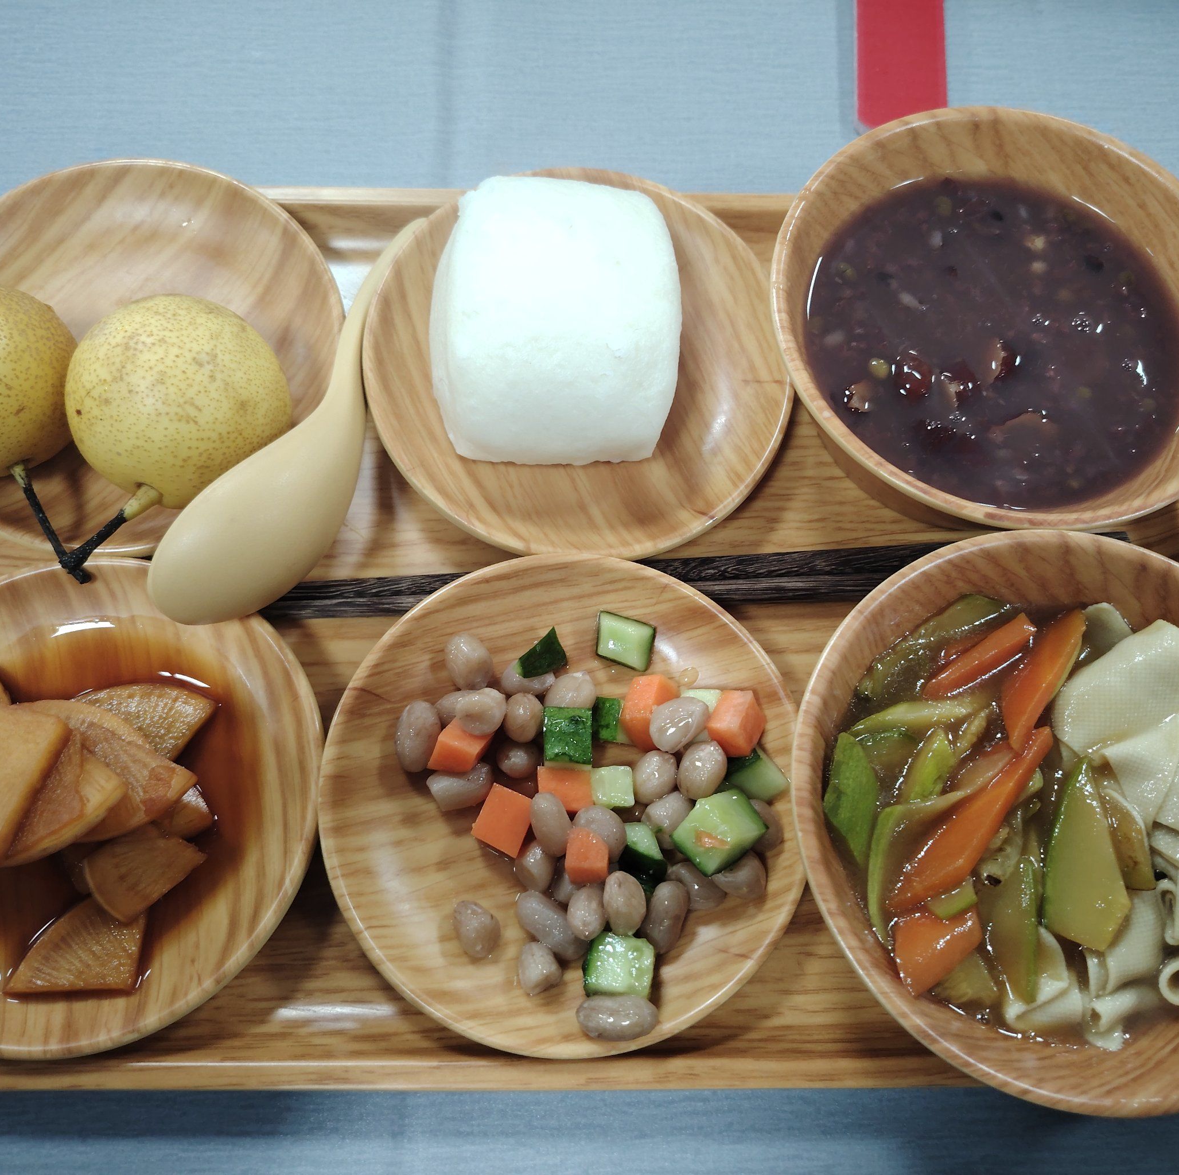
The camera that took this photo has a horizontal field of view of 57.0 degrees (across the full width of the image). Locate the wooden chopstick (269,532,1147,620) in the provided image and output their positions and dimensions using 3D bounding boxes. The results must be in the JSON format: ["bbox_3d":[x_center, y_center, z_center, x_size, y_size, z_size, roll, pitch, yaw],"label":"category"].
[{"bbox_3d":[0.029,-0.002,0.323,0.268,0.008,0.017,-3,72,-3],"label":"wooden chopstick"}]

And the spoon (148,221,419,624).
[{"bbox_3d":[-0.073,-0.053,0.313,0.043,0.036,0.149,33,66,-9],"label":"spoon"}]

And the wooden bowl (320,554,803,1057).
[{"bbox_3d":[-0.006,0.056,0.293,0.127,0.027,0.127,0,72,-2],"label":"wooden bowl"}]

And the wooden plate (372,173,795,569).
[{"bbox_3d":[-0.003,-0.064,0.332,0.127,0.027,0.127,0,72,-2],"label":"wooden plate"}]

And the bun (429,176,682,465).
[{"bbox_3d":[-0.010,-0.080,0.318,0.072,0.049,0.078,1,72,-1],"label":"bun"}]

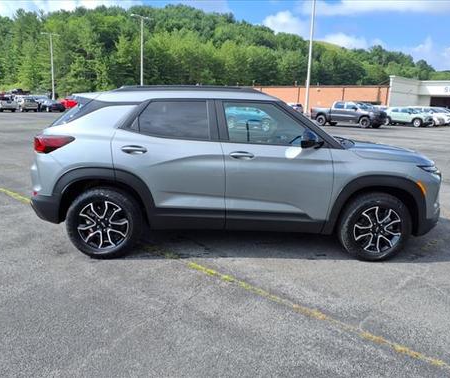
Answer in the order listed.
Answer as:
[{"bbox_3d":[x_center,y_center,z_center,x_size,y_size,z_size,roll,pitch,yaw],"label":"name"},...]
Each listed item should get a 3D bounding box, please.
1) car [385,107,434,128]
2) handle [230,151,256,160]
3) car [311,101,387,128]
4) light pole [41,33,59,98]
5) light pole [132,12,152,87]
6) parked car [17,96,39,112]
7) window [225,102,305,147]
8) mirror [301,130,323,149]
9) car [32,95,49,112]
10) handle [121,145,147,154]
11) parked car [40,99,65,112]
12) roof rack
[{"bbox_3d":[15.768,-6.247,34.138,1.810,1.640,4.400,-9,15,-42],"label":"car"},{"bbox_3d":[0.164,-0.308,3.633,0.235,0.065,0.060,1,12,-4],"label":"handle"},{"bbox_3d":[10.106,-6.081,32.140,5.900,1.980,2.080,12,15,39],"label":"car"},{"bbox_3d":[-21.244,-14.253,48.300,2.200,9.200,0.400,-9,15,-42],"label":"light pole"},{"bbox_3d":[-8.054,-11.907,38.468,2.300,9.400,0.350,-5,14,-32],"label":"light pole"},{"bbox_3d":[-22.640,-9.611,44.500,4.600,1.720,1.870,12,15,39],"label":"parked car"},{"bbox_3d":[0.380,-0.615,3.735,0.790,0.415,0.110,1,11,-2],"label":"window"},{"bbox_3d":[0.793,-0.462,3.594,0.175,0.170,0.230,1,11,-2],"label":"mirror"},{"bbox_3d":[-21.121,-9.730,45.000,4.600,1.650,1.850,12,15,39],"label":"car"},{"bbox_3d":[-0.818,-0.351,3.561,0.235,0.065,0.060,1,12,-4],"label":"handle"},{"bbox_3d":[-20.180,-9.657,45.698,1.830,1.470,4.750,-9,15,-42],"label":"parked car"},{"bbox_3d":[-0.371,-1.063,4.329,1.470,0.085,1.150,1,12,-4],"label":"roof rack"}]

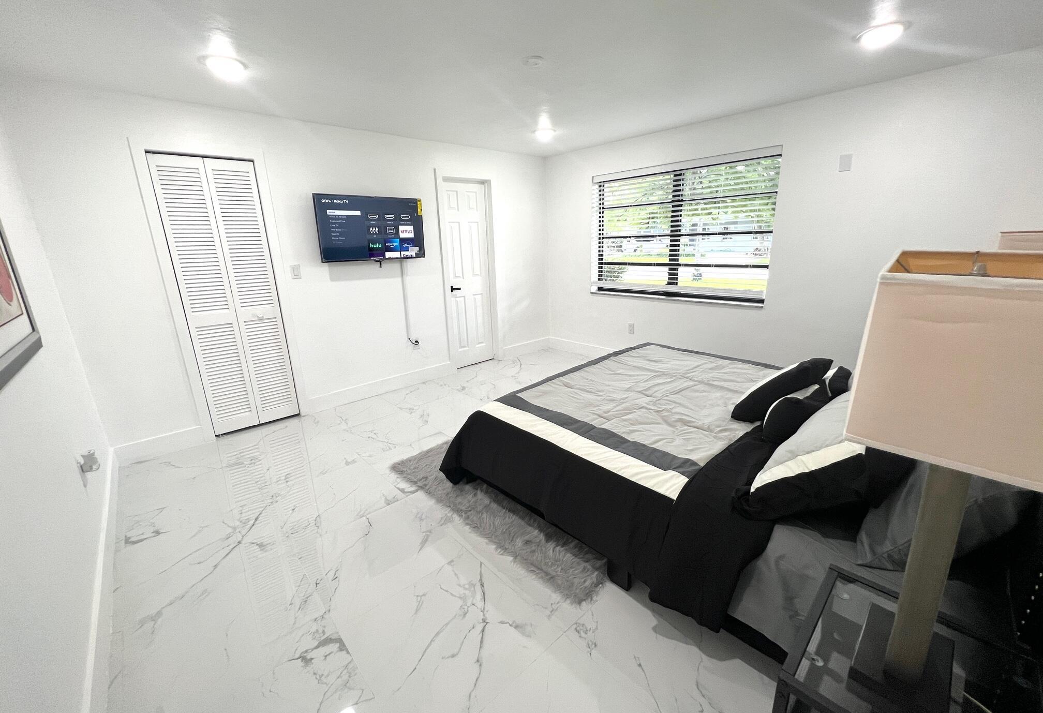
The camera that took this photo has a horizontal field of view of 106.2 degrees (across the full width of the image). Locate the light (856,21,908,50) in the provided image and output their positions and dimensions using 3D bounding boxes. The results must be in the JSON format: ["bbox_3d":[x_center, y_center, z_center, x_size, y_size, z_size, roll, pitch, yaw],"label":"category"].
[{"bbox_3d":[1.902,-1.691,2.066,0.195,0.040,0.195,-15,21,-41],"label":"light"}]

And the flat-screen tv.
[{"bbox_3d":[-1.330,-1.145,3.521,0.962,0.550,0.070,-15,21,-41],"label":"flat-screen tv"}]

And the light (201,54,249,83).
[{"bbox_3d":[-1.650,-1.600,2.176,0.195,0.040,0.195,-15,21,-41],"label":"light"}]

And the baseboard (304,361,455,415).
[{"bbox_3d":[-1.349,0.296,3.975,1.548,0.144,0.016,-15,21,-41],"label":"baseboard"}]

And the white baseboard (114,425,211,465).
[{"bbox_3d":[-2.597,0.640,2.844,0.493,0.144,0.016,-15,21,-41],"label":"white baseboard"}]

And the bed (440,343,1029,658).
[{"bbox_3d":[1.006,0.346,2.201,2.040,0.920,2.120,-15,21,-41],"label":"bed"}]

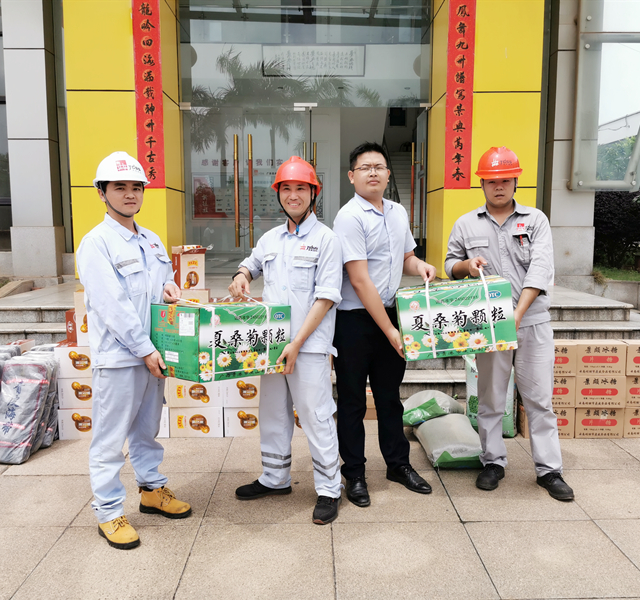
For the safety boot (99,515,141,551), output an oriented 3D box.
[{"bbox_3d":[-0.885,0.971,2.720,0.110,0.132,0.285,-6,9,-40],"label":"safety boot"}]

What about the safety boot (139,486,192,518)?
[{"bbox_3d":[-0.723,0.950,2.969,0.272,0.135,0.105,3,7,24],"label":"safety boot"}]

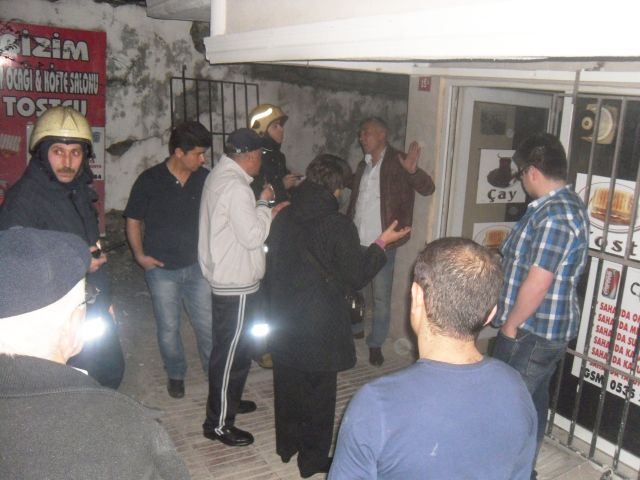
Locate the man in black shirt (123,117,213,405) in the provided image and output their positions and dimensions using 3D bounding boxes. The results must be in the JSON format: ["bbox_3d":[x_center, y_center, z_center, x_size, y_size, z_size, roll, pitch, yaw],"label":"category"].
[{"bbox_3d":[-0.885,0.143,3.898,0.550,1.720,0.360,-3,16,-19],"label":"man in black shirt"}]

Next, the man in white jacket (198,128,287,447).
[{"bbox_3d":[-0.448,0.268,3.506,0.480,1.710,0.520,-1,15,-10],"label":"man in white jacket"}]

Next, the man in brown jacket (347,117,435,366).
[{"bbox_3d":[0.455,0.015,4.514,0.580,1.740,0.420,11,17,29],"label":"man in brown jacket"}]

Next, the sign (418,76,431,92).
[{"bbox_3d":[0.715,-1.063,4.292,0.012,0.100,0.130,-7,17,-29],"label":"sign"}]

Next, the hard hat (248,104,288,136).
[{"bbox_3d":[-0.337,-0.785,4.113,0.270,0.205,0.225,8,16,21],"label":"hard hat"}]

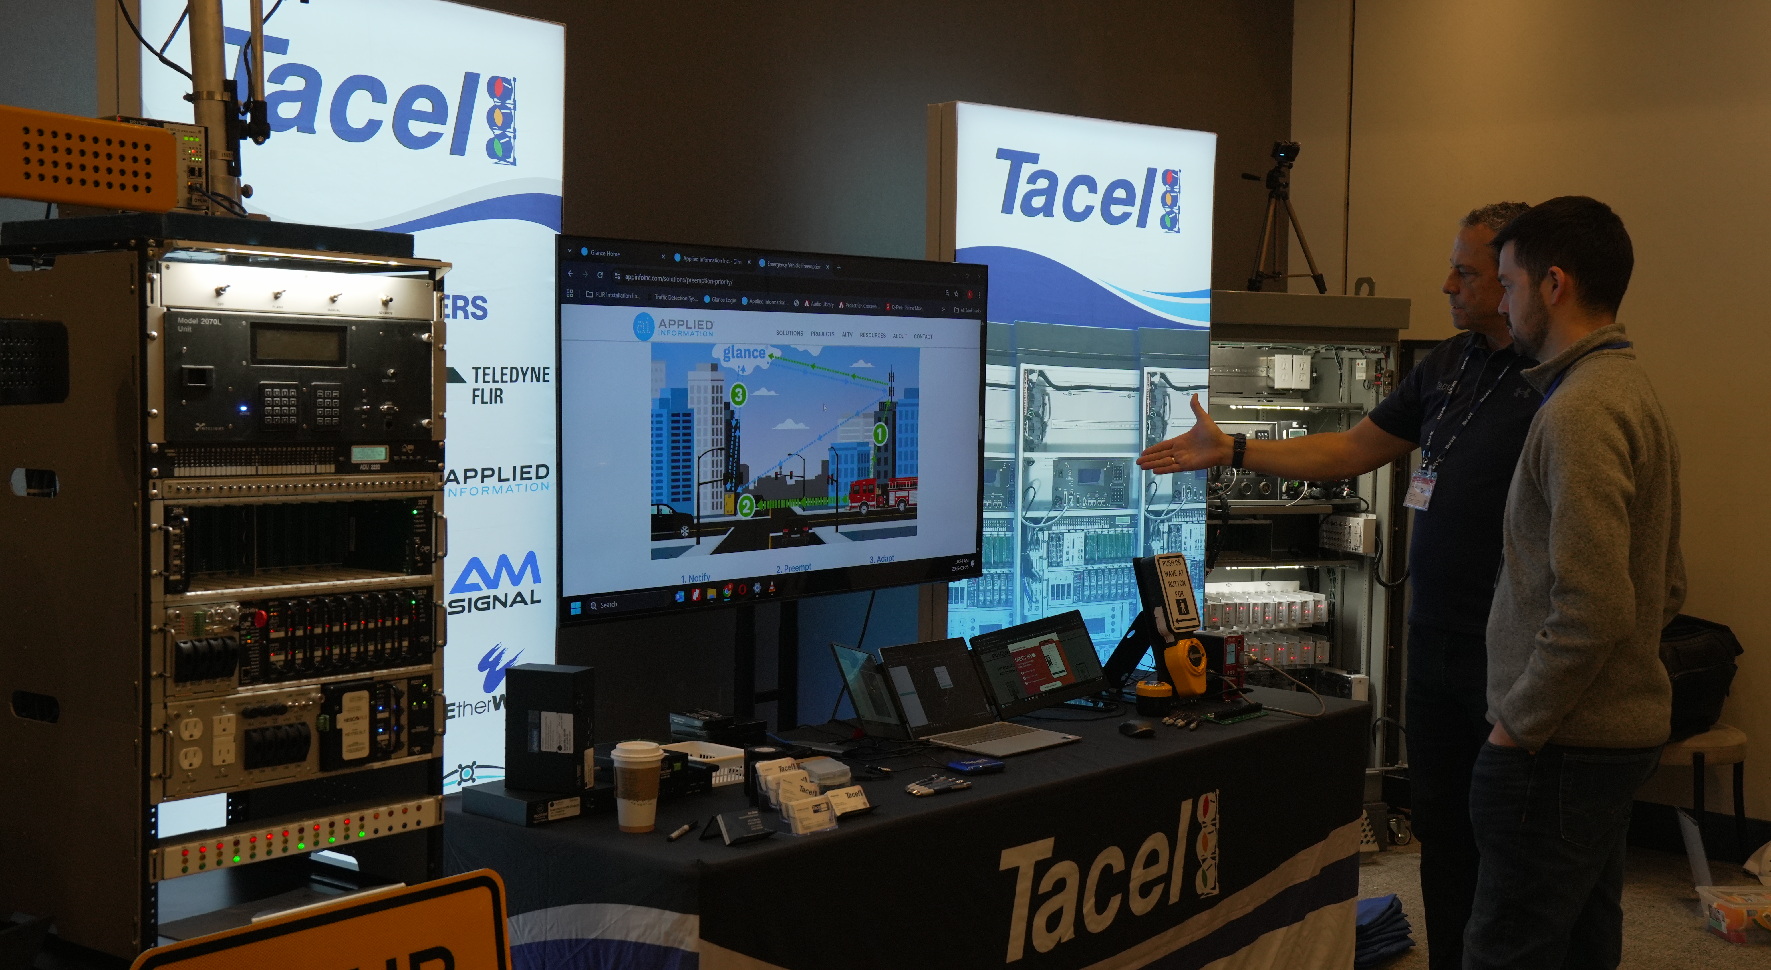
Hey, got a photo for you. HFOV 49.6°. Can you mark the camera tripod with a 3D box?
[{"bbox_3d":[1.225,-0.840,6.010,0.250,0.475,0.255,-3,5,-45],"label":"camera tripod"}]

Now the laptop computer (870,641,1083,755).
[{"bbox_3d":[0.211,0.468,4.244,0.338,0.201,0.304,4,4,40],"label":"laptop computer"}]

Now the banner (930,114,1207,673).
[{"bbox_3d":[0.538,0.091,5.549,1.009,2.265,0.130,-2,4,-37],"label":"banner"}]

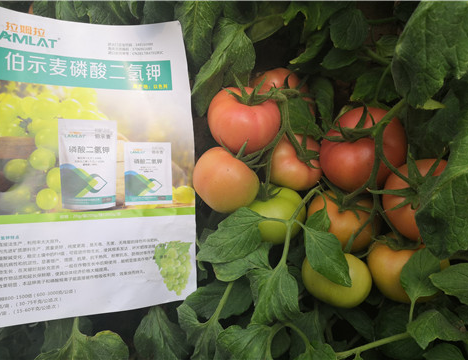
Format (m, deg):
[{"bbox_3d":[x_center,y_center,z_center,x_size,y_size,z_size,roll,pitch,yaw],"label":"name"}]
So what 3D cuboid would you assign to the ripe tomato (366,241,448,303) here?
[{"bbox_3d":[0.189,0.100,0.410,0.087,0.070,0.087,-5,30,3],"label":"ripe tomato"}]

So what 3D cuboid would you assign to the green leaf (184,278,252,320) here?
[{"bbox_3d":[-0.018,0.137,0.430,0.078,0.052,0.022,6,-12,2],"label":"green leaf"}]

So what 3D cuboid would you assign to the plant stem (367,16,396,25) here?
[{"bbox_3d":[0.188,-0.202,0.475,0.037,0.007,0.007,-6,12,1],"label":"plant stem"}]

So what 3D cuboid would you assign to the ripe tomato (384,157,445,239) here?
[{"bbox_3d":[0.195,0.020,0.390,0.080,0.077,0.076,1,14,5],"label":"ripe tomato"}]

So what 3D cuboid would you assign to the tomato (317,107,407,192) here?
[{"bbox_3d":[0.139,-0.033,0.405,0.094,0.084,0.094,-8,48,8],"label":"tomato"}]

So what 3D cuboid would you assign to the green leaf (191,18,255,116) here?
[{"bbox_3d":[-0.010,-0.120,0.395,0.054,0.102,0.028,26,6,15],"label":"green leaf"}]

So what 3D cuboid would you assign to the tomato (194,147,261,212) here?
[{"bbox_3d":[-0.009,-0.001,0.405,0.072,0.068,0.072,27,12,-5],"label":"tomato"}]

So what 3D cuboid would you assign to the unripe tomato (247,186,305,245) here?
[{"bbox_3d":[0.047,0.038,0.405,0.064,0.062,0.064,0,14,0],"label":"unripe tomato"}]

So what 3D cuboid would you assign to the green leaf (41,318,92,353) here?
[{"bbox_3d":[-0.188,0.173,0.420,0.058,0.046,0.022,0,0,-6],"label":"green leaf"}]

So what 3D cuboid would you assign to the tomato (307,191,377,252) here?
[{"bbox_3d":[0.121,0.047,0.420,0.077,0.068,0.077,0,49,0],"label":"tomato"}]

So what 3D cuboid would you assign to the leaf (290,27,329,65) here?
[{"bbox_3d":[0.097,-0.172,0.480,0.048,0.050,0.024,0,6,0],"label":"leaf"}]

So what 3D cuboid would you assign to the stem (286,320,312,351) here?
[{"bbox_3d":[0.069,0.164,0.395,0.027,0.032,0.014,0,6,0],"label":"stem"}]

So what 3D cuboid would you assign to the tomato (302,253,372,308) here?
[{"bbox_3d":[0.117,0.114,0.425,0.078,0.064,0.076,-3,18,0],"label":"tomato"}]

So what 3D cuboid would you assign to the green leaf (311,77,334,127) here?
[{"bbox_3d":[0.099,-0.087,0.420,0.026,0.058,0.022,-12,-6,3],"label":"green leaf"}]

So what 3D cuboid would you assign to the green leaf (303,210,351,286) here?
[{"bbox_3d":[0.090,0.069,0.365,0.043,0.074,0.020,-36,-9,-4],"label":"green leaf"}]

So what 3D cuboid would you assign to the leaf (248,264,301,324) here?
[{"bbox_3d":[0.042,0.118,0.385,0.053,0.062,0.028,6,-6,0],"label":"leaf"}]

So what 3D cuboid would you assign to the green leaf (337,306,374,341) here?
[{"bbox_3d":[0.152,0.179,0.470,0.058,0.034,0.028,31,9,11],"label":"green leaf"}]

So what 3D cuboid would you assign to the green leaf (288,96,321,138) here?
[{"bbox_3d":[0.078,-0.068,0.410,0.038,0.045,0.020,-12,-6,2],"label":"green leaf"}]

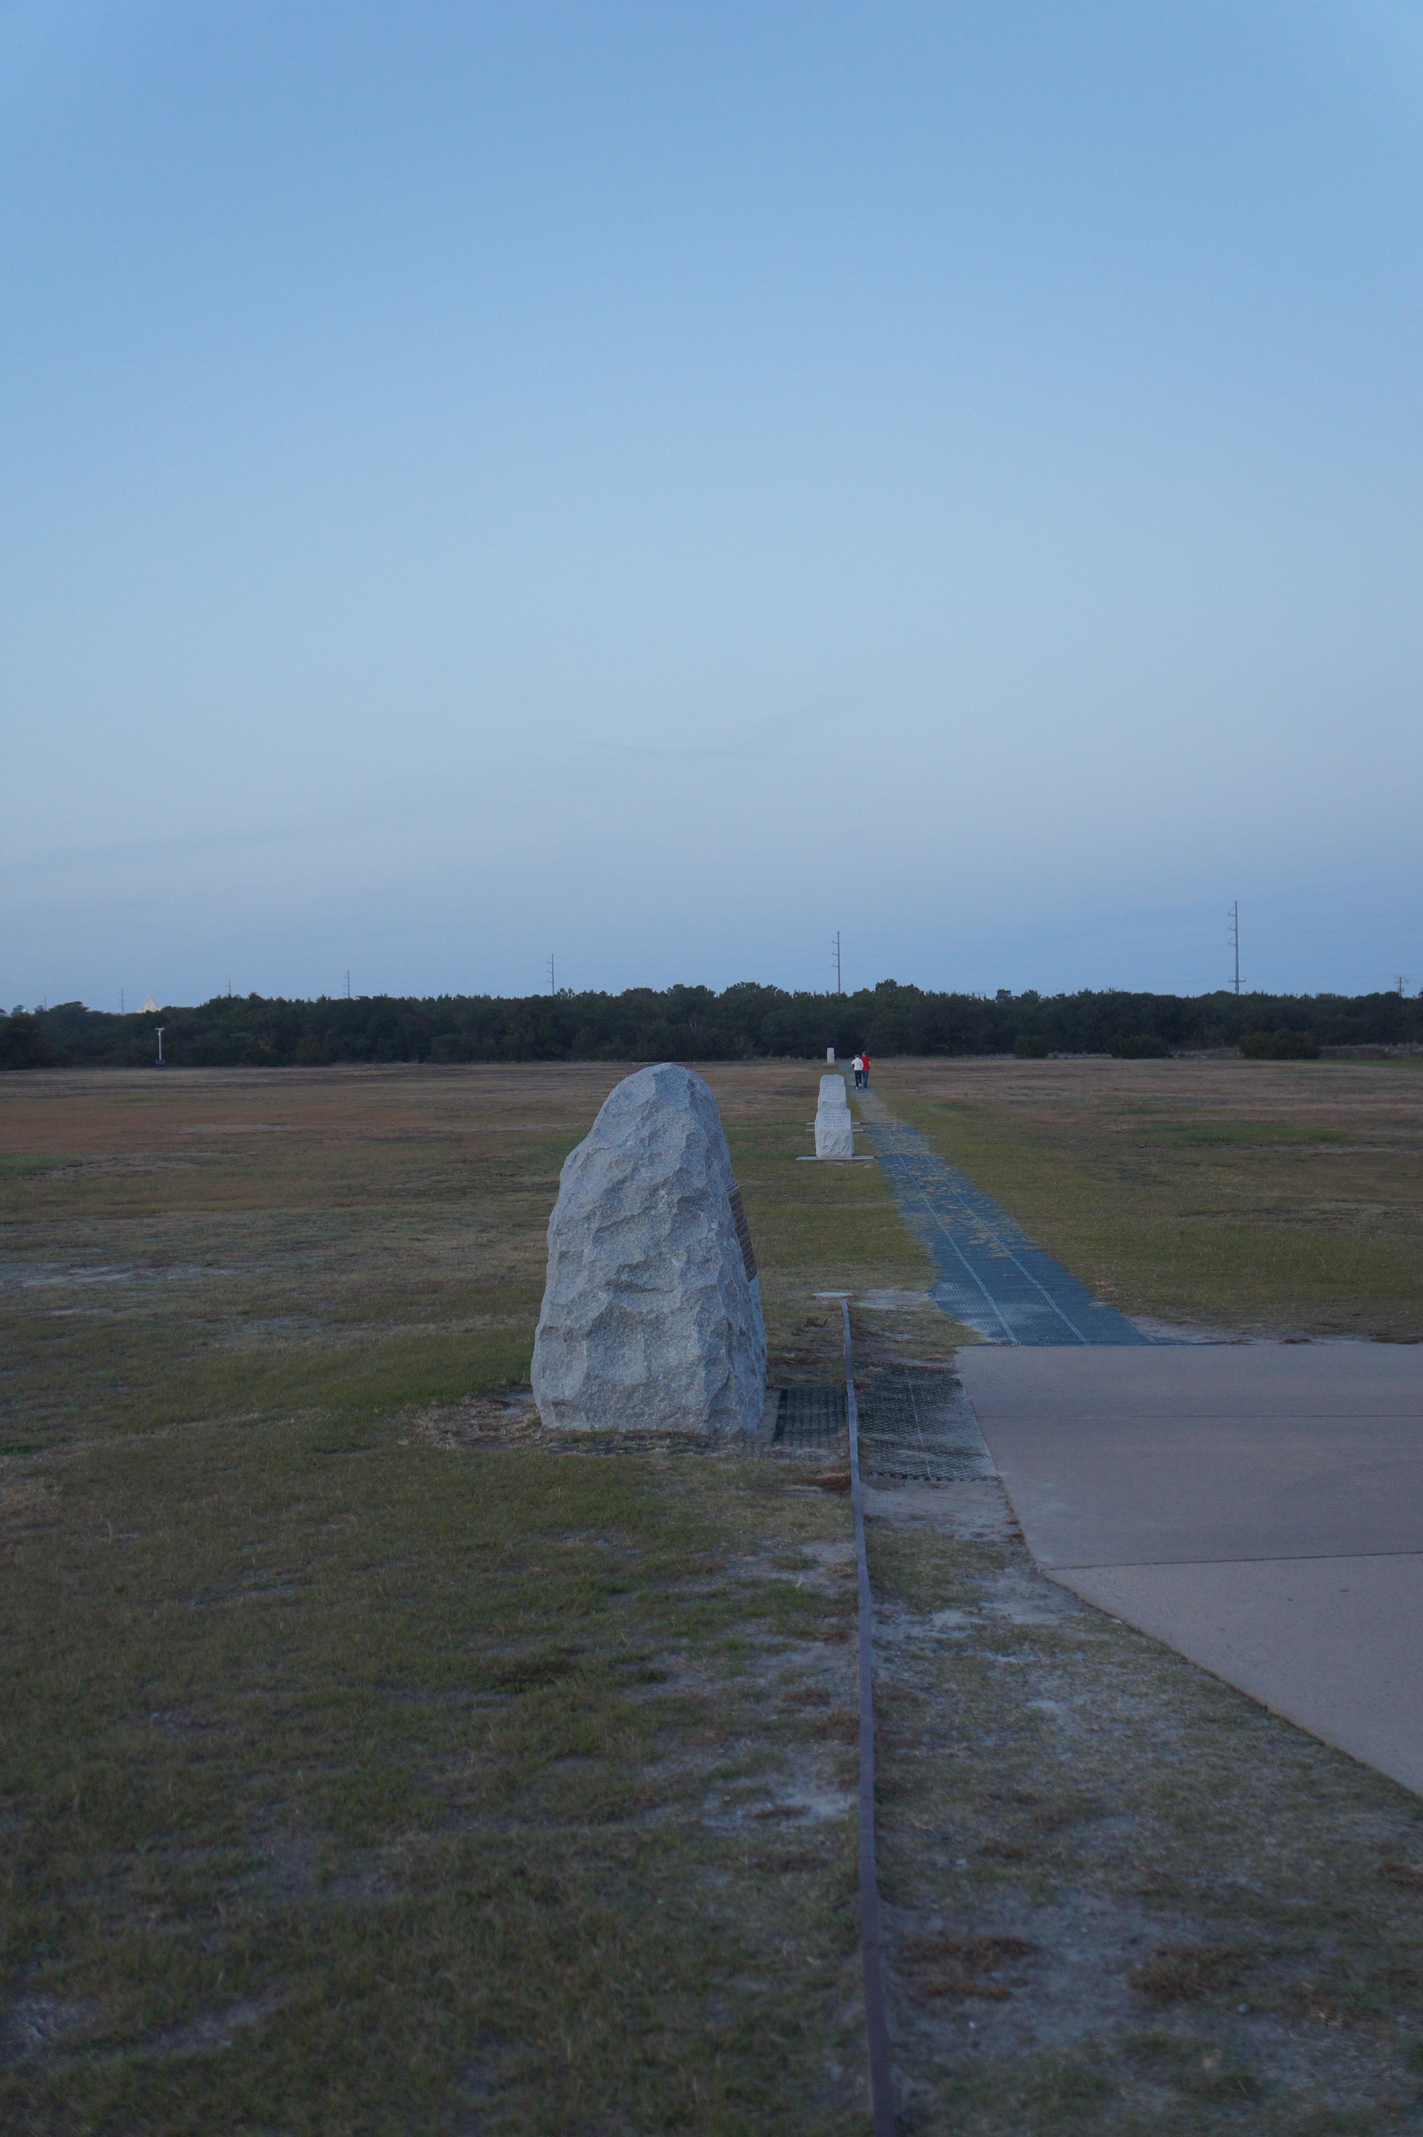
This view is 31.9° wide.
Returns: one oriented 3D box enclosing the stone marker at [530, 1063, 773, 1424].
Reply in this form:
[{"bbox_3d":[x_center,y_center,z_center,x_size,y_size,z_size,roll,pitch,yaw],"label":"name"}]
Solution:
[{"bbox_3d":[-0.340,0.930,13.600,1.270,1.920,1.400,0,0,4],"label":"stone marker"}]

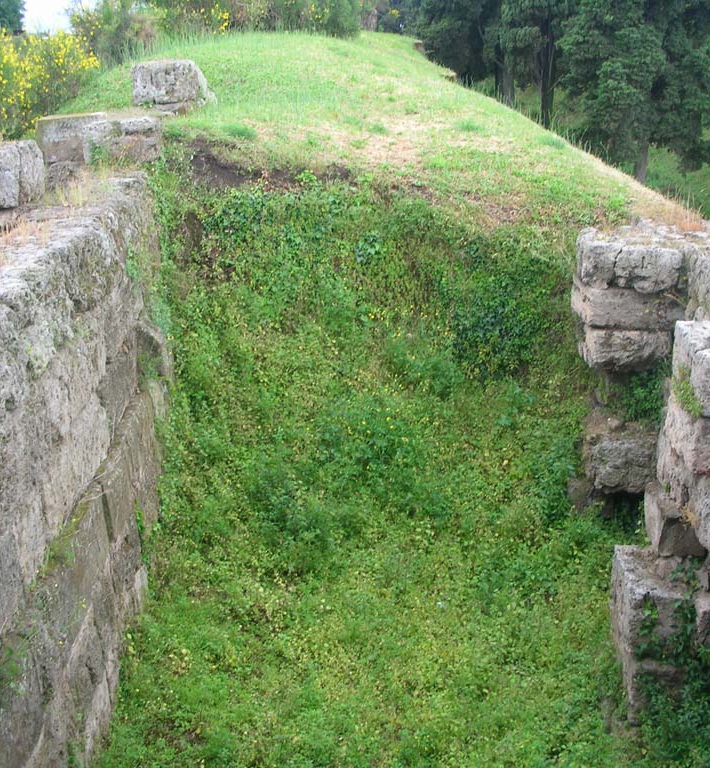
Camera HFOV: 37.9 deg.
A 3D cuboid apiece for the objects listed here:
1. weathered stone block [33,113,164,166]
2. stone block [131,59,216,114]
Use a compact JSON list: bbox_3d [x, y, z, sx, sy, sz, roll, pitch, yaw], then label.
[{"bbox_3d":[-2.810,-2.730,11.480,1.310,0.460,0.750,-6,19,-9],"label":"weathered stone block"},{"bbox_3d":[-2.100,-3.470,12.050,0.780,0.520,0.720,-2,19,2],"label":"stone block"}]

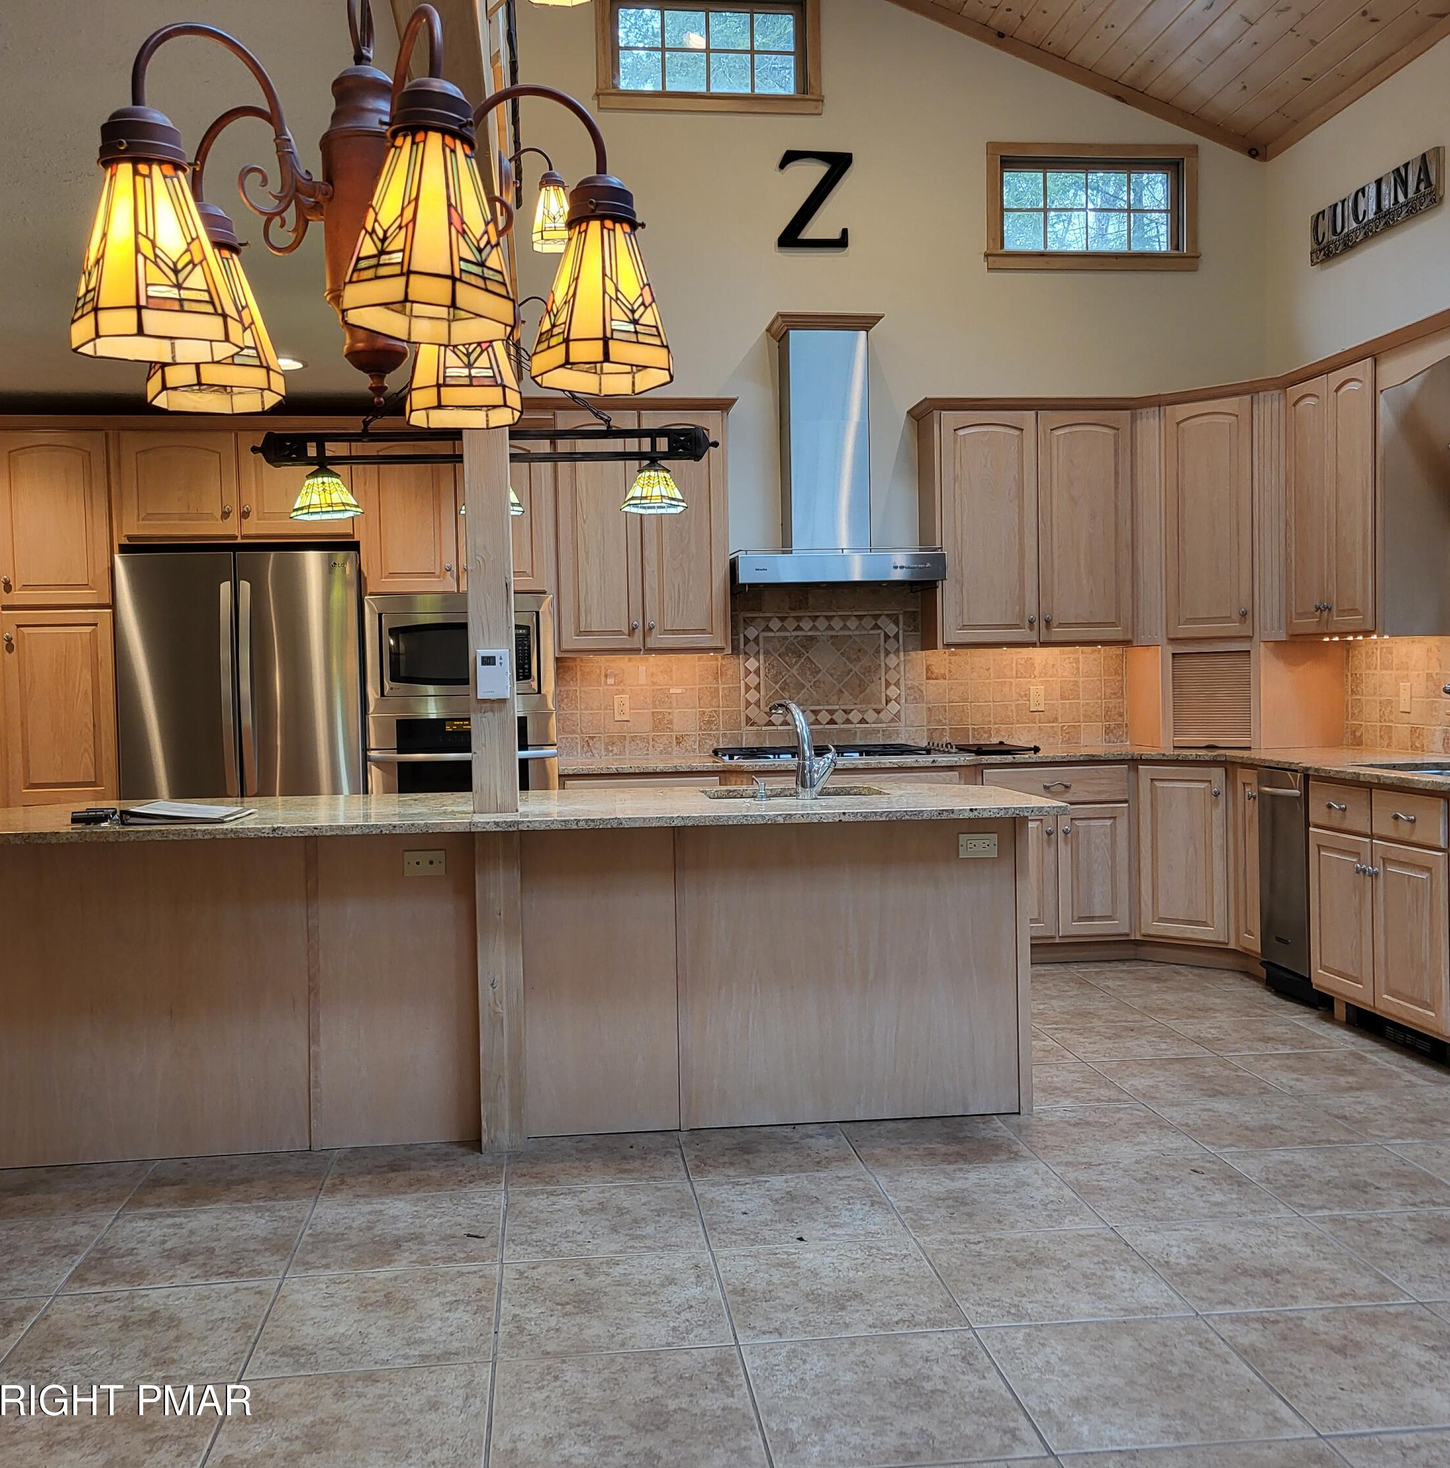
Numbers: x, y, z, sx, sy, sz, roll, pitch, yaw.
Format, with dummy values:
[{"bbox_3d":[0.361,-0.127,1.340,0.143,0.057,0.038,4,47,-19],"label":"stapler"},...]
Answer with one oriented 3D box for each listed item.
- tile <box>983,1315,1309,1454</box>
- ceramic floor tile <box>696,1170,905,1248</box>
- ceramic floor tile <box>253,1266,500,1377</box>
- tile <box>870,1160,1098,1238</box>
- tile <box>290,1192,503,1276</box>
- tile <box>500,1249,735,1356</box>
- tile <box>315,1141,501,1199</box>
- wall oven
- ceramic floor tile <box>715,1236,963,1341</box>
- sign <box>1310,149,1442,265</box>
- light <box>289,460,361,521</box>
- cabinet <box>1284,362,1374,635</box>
[{"bbox_3d":[0.730,1.154,2.618,0.453,0.010,0.453,-1,2,-7],"label":"tile"},{"bbox_3d":[0.172,1.140,3.507,0.457,0.010,0.457,-1,2,-7],"label":"ceramic floor tile"},{"bbox_3d":[-0.698,1.193,2.990,0.457,0.010,0.457,-1,2,-7],"label":"ceramic floor tile"},{"bbox_3d":[0.630,1.131,3.559,0.457,0.010,0.457,-1,2,-7],"label":"tile"},{"bbox_3d":[-0.742,1.151,3.387,0.457,0.010,0.457,-1,2,-7],"label":"tile"},{"bbox_3d":[-0.233,1.166,2.997,0.457,0.010,0.457,-1,2,-7],"label":"tile"},{"bbox_3d":[-0.809,1.154,3.912,0.457,0.010,0.457,-1,2,-7],"label":"tile"},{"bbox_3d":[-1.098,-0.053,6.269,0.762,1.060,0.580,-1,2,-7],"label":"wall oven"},{"bbox_3d":[0.224,1.145,3.020,0.453,0.010,0.453,-1,2,-7],"label":"ceramic floor tile"},{"bbox_3d":[2.637,-2.132,5.986,0.030,0.212,0.919,-1,2,-7],"label":"sign"},{"bbox_3d":[-1.185,-0.722,4.363,0.210,0.180,0.210,-1,2,-7],"label":"light"},{"bbox_3d":[2.604,-0.928,5.932,0.340,1.040,0.650,-1,2,-7],"label":"cabinet"}]

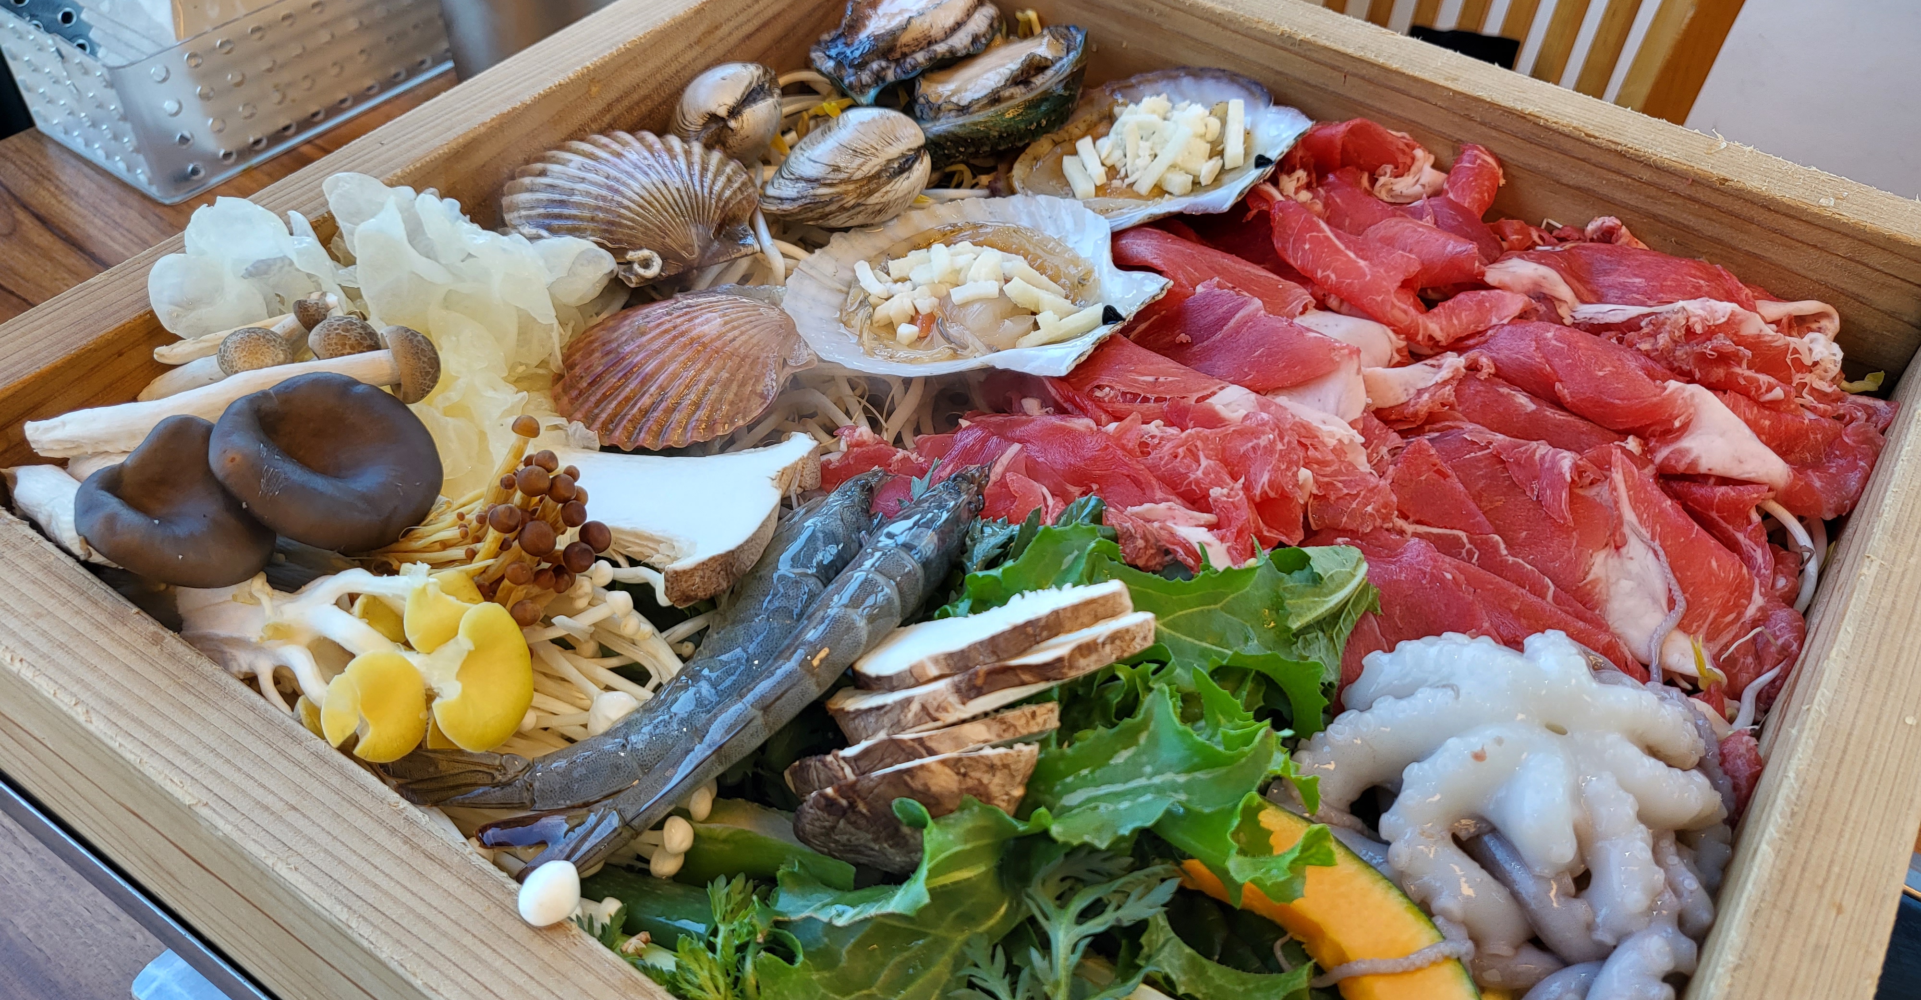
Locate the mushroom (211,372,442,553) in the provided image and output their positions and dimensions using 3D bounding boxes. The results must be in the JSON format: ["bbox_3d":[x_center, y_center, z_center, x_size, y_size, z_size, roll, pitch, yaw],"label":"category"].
[{"bbox_3d":[-0.152,-0.008,0.348,0.055,0.028,0.053,-20,70,-22],"label":"mushroom"}]

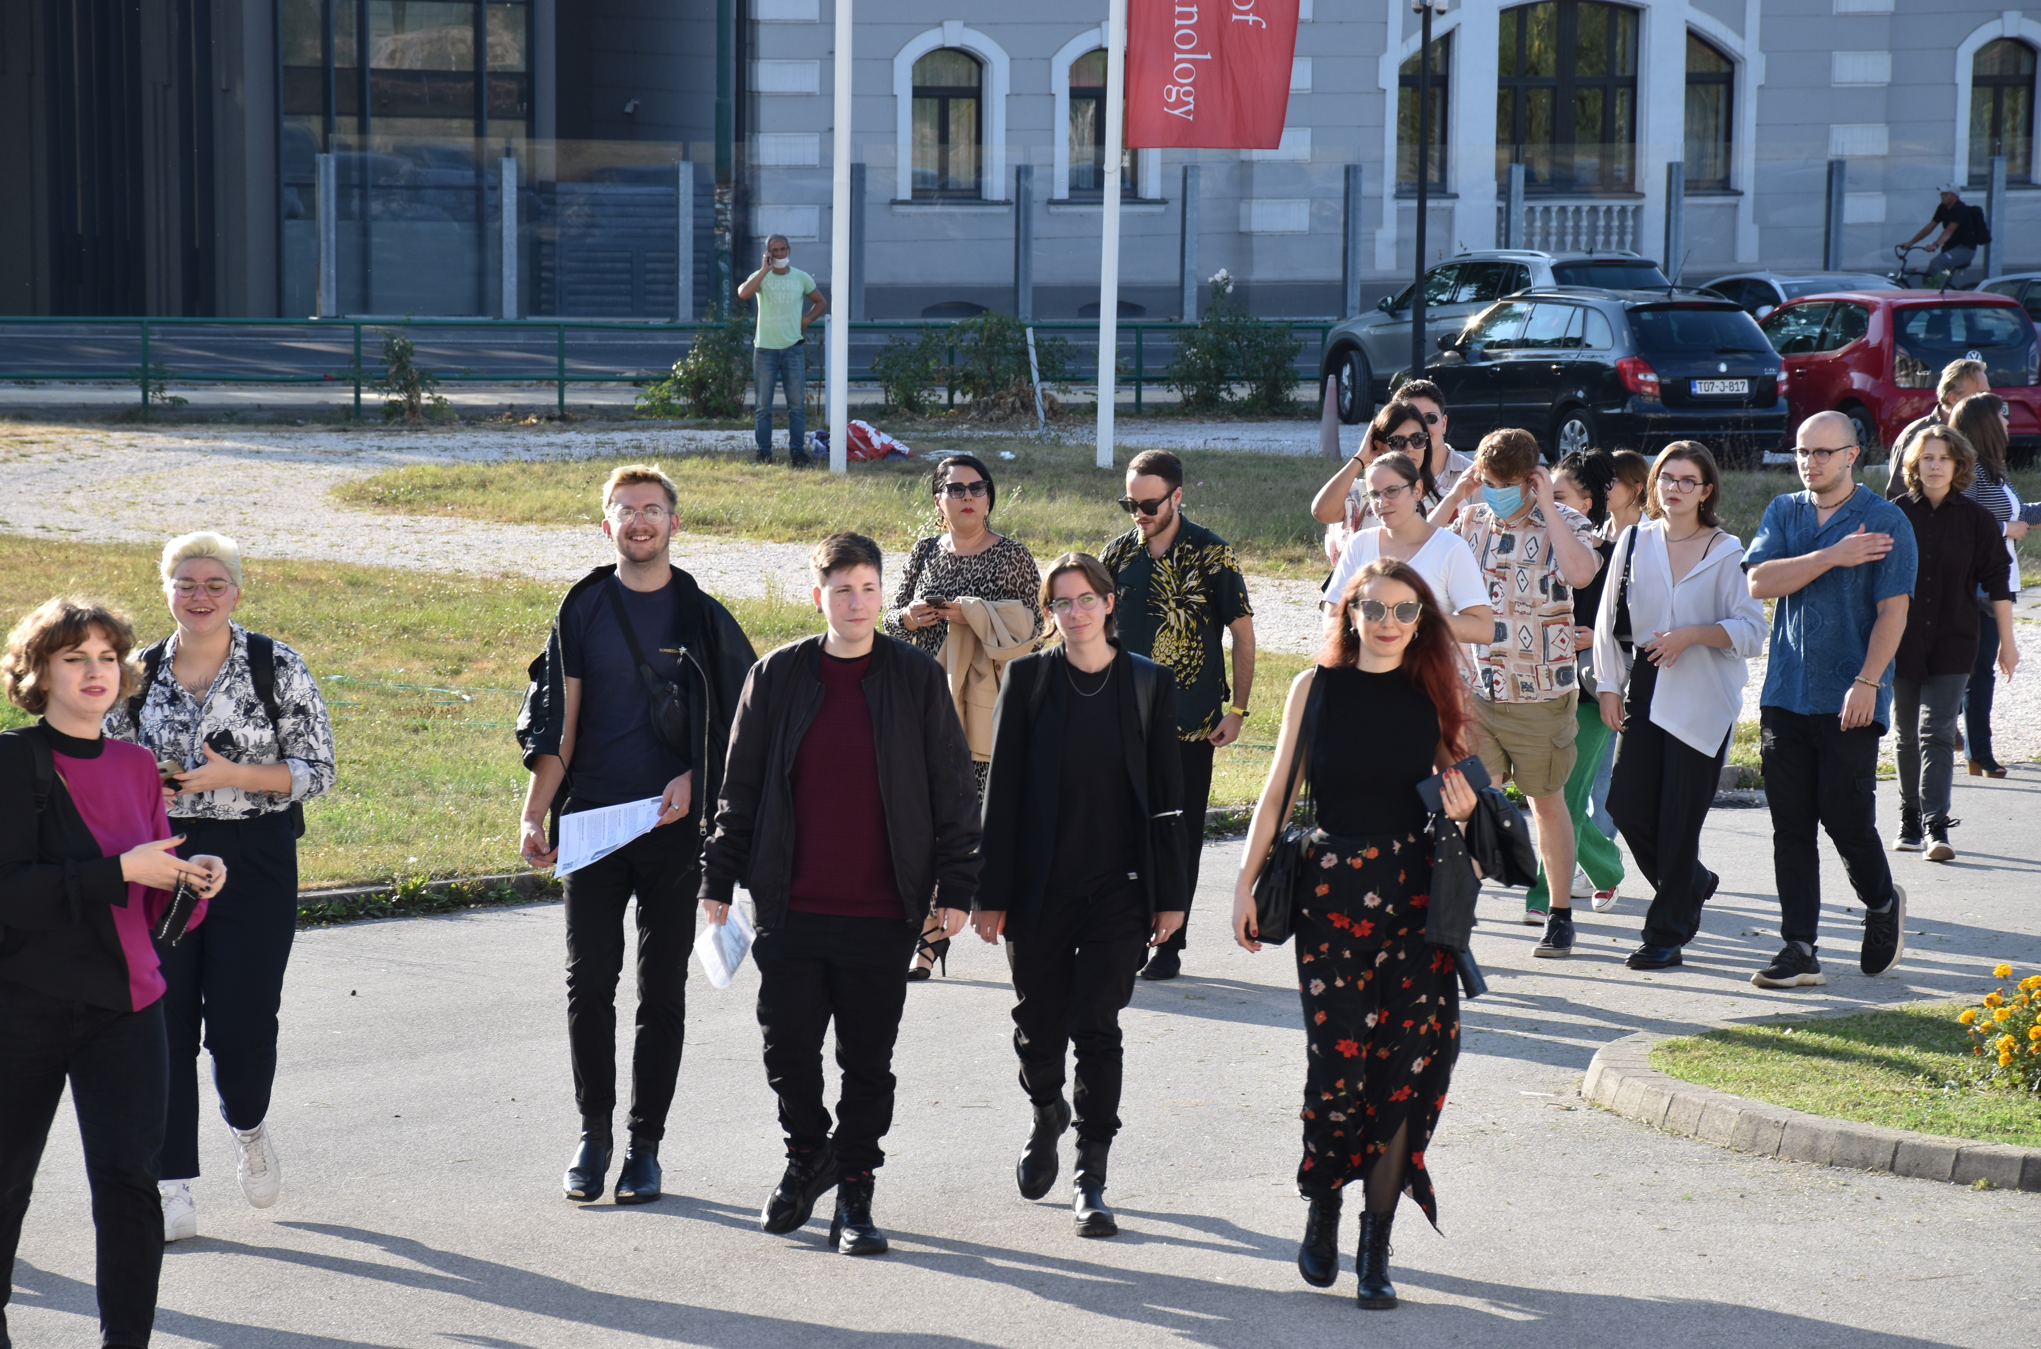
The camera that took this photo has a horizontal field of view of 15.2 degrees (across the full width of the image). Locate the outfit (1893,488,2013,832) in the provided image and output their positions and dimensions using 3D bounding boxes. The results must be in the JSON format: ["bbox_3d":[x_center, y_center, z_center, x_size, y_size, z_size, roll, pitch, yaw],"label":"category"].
[{"bbox_3d":[3.562,-0.055,29.300,0.500,1.320,0.340,2,4,18],"label":"outfit"}]

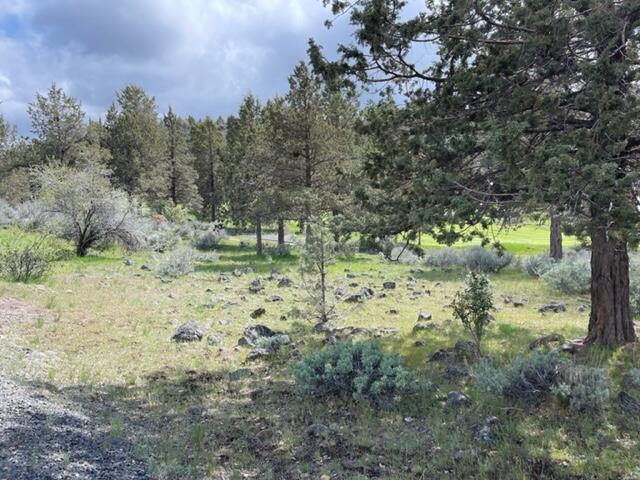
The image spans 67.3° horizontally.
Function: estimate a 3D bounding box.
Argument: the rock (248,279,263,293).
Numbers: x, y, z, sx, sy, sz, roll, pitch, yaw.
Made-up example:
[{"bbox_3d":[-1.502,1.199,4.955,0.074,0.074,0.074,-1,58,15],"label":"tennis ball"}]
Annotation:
[{"bbox_3d":[-1.355,0.956,10.100,0.290,0.270,0.270,0,3,0],"label":"rock"}]

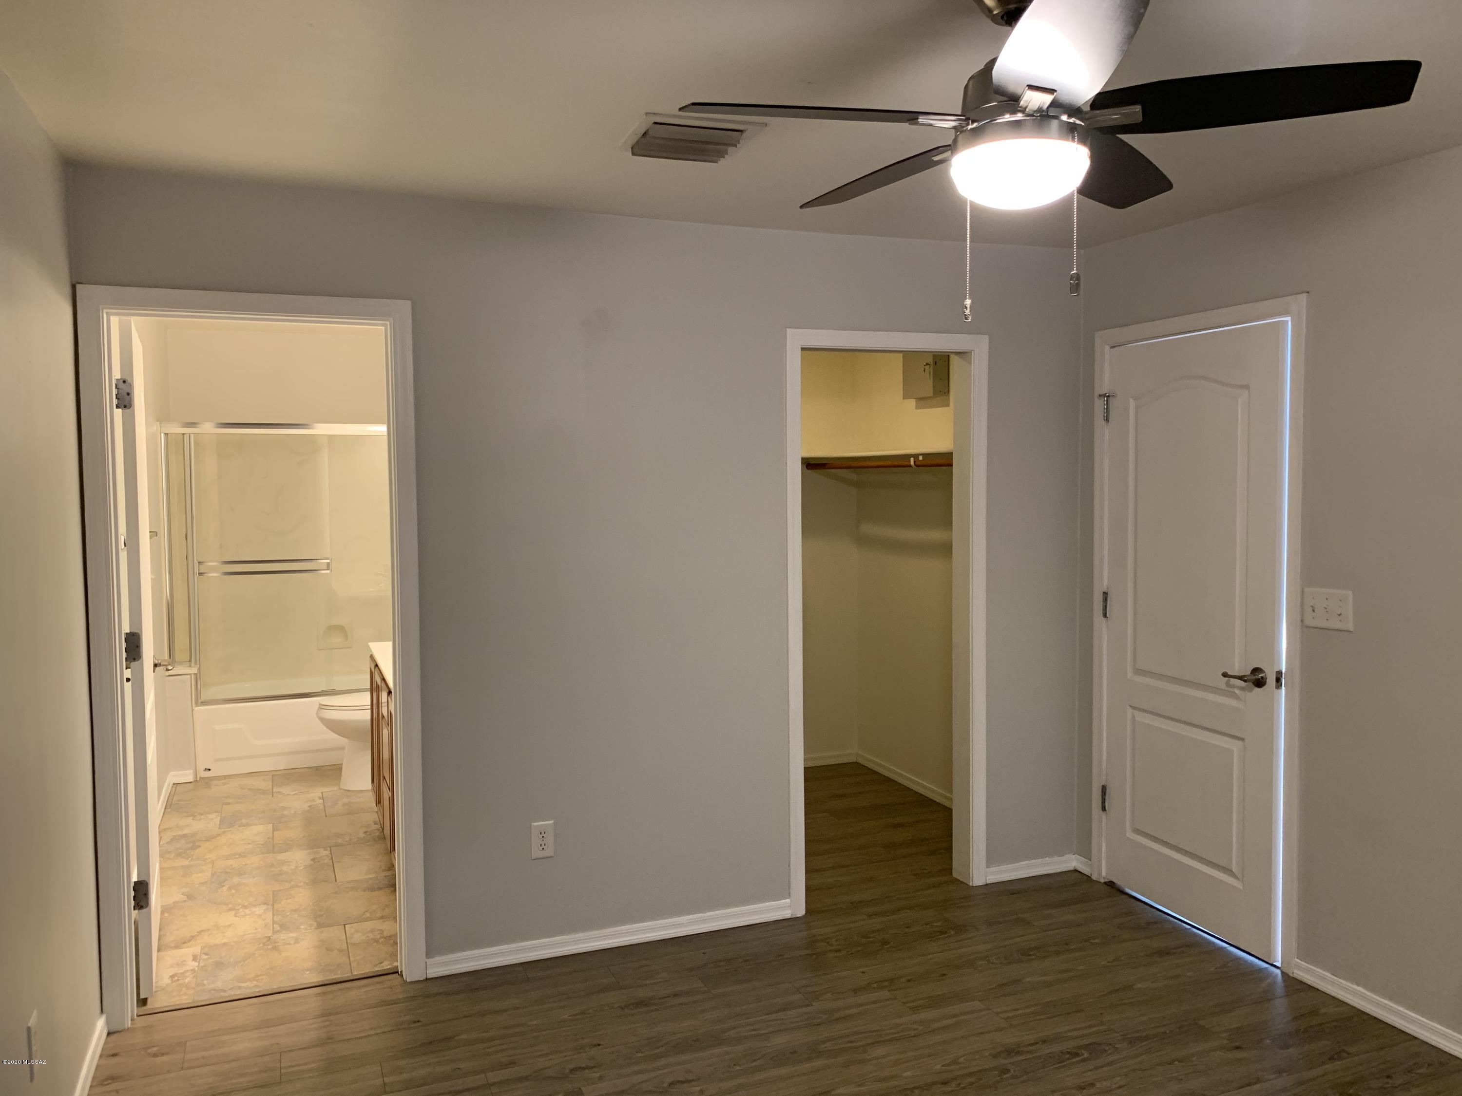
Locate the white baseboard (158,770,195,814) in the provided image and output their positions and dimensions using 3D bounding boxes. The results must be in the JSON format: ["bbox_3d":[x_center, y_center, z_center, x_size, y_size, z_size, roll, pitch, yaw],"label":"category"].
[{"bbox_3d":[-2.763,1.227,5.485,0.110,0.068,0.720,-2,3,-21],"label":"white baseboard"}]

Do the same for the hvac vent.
[{"bbox_3d":[-0.104,-1.040,2.826,0.305,0.035,0.295,-2,3,-17],"label":"hvac vent"}]

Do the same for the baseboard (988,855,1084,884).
[{"bbox_3d":[1.187,1.268,4.329,0.438,0.059,0.016,-2,3,-22],"label":"baseboard"}]

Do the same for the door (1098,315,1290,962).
[{"bbox_3d":[1.603,0.259,3.795,0.120,2.094,0.936,-2,3,-21],"label":"door"}]

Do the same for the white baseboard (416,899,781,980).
[{"bbox_3d":[-0.374,1.315,3.701,1.264,0.059,0.014,-2,3,-22],"label":"white baseboard"}]

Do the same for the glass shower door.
[{"bbox_3d":[-2.232,0.095,6.079,1.360,1.444,0.050,-2,3,-22],"label":"glass shower door"}]

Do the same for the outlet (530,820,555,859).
[{"bbox_3d":[-0.608,0.950,3.558,0.073,0.119,0.010,-2,3,-21],"label":"outlet"}]

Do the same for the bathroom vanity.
[{"bbox_3d":[-1.204,0.894,4.711,0.560,0.800,1.500,-2,3,-22],"label":"bathroom vanity"}]

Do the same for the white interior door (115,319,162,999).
[{"bbox_3d":[-1.924,0.326,3.584,0.035,2.025,0.760,-2,4,-26],"label":"white interior door"}]

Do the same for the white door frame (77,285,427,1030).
[{"bbox_3d":[-1.401,0.317,3.300,0.885,2.110,0.140,-2,3,-22],"label":"white door frame"}]

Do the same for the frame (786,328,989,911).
[{"bbox_3d":[0.568,0.263,4.048,0.822,2.081,0.145,-2,3,-21],"label":"frame"}]

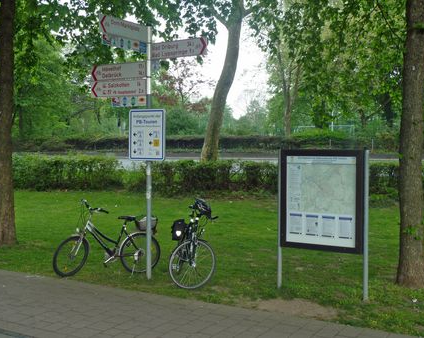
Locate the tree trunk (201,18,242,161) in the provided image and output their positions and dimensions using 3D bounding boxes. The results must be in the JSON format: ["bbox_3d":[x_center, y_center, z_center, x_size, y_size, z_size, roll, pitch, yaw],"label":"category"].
[{"bbox_3d":[0.330,-2.150,20.000,1.400,5.900,0.800,0,2,0],"label":"tree trunk"}]

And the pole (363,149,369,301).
[{"bbox_3d":[2.045,0.750,7.570,0.060,2.000,0.060,2,3,27],"label":"pole"}]

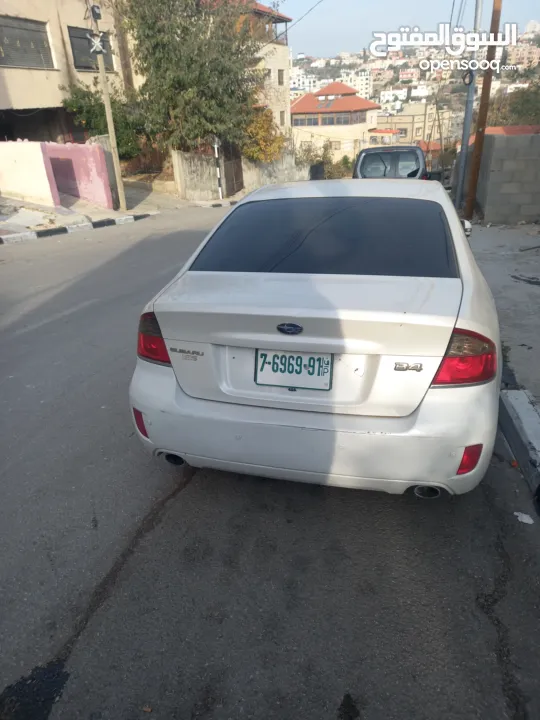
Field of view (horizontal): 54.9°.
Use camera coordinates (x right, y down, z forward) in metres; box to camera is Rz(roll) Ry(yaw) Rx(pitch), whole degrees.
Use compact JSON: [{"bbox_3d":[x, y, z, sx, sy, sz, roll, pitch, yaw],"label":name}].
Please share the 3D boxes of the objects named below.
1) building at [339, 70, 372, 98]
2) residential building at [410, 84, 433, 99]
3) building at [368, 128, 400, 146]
[{"bbox_3d":[56.825,-182.437,345.601,21.000,19.000,16.000,1,22,9],"label":"building"},{"bbox_3d":[85.493,-151.517,293.441,12.500,7.800,10.000,4,23,14],"label":"residential building"},{"bbox_3d":[18.013,-34.532,81.806,5.500,4.200,5.000,2,22,11],"label":"building"}]

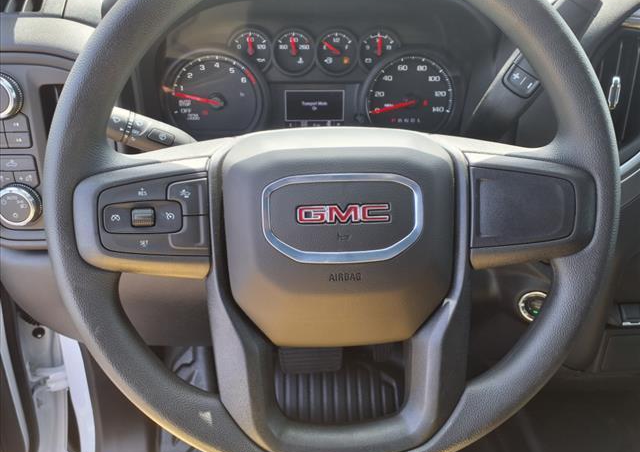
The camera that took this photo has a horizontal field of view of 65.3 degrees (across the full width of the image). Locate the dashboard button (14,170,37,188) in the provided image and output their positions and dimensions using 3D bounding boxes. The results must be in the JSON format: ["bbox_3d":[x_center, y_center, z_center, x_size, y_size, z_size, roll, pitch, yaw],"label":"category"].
[{"bbox_3d":[-0.300,-0.048,0.510,0.024,0.018,0.009,0,10,-3],"label":"dashboard button"}]

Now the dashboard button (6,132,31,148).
[{"bbox_3d":[-0.292,-0.083,0.483,0.024,0.015,0.008,-1,21,-3],"label":"dashboard button"}]

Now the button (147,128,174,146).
[{"bbox_3d":[-0.137,-0.076,0.430,0.022,0.013,0.008,21,0,-3],"label":"button"}]

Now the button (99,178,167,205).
[{"bbox_3d":[-0.129,-0.024,0.342,0.046,0.018,0.010,0,4,-2],"label":"button"}]

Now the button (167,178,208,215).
[{"bbox_3d":[-0.091,-0.020,0.344,0.029,0.025,0.010,0,4,-2],"label":"button"}]

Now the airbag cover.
[{"bbox_3d":[0.013,0.008,0.347,0.155,0.146,0.055,0,4,-2],"label":"airbag cover"}]

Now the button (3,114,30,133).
[{"bbox_3d":[-0.294,-0.100,0.485,0.025,0.017,0.008,-1,21,-3],"label":"button"}]

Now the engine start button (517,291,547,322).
[{"bbox_3d":[0.234,0.087,0.540,0.034,0.034,0.012,3,14,11],"label":"engine start button"}]

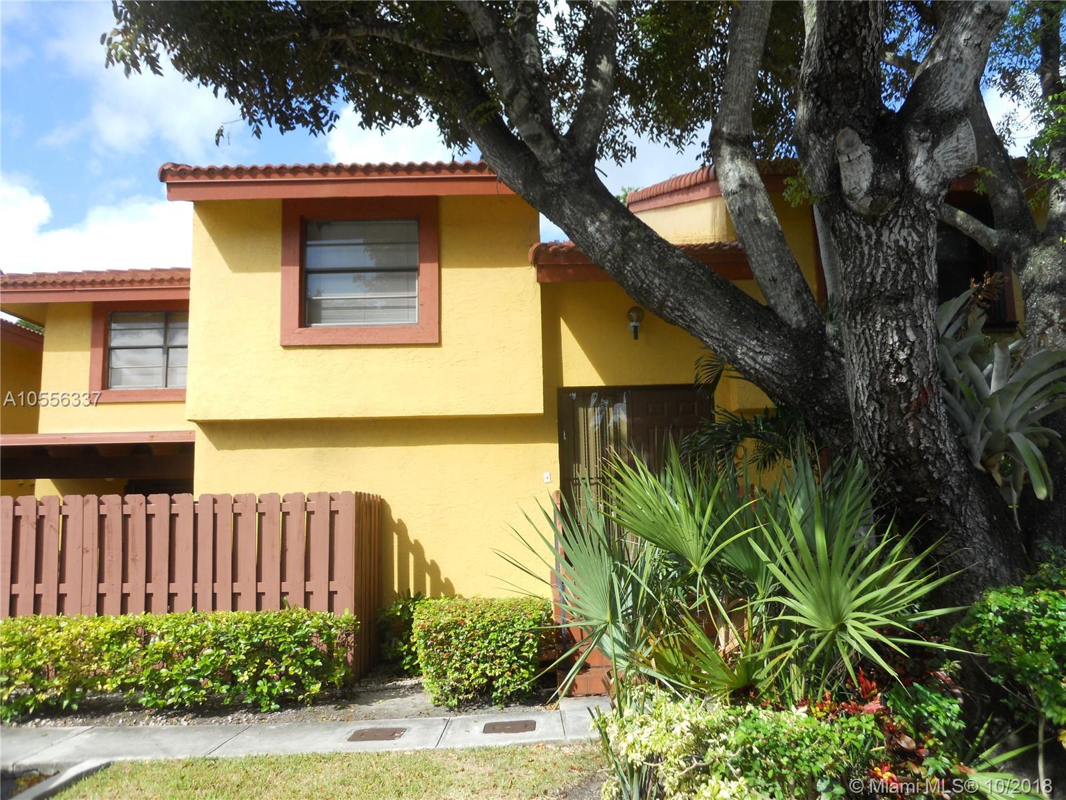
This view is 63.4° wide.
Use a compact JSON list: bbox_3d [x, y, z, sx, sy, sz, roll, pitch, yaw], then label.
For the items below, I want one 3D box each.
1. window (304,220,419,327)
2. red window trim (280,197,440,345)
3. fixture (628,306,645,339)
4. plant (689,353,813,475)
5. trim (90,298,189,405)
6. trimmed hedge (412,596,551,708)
[{"bbox_3d":[-2.010,-1.505,10.094,1.345,1.295,0.120,-1,-6,1],"label":"window"},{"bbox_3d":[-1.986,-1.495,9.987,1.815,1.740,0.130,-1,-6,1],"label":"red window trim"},{"bbox_3d":[1.183,-0.878,9.919,0.195,0.395,0.250,-1,-6,1],"label":"fixture"},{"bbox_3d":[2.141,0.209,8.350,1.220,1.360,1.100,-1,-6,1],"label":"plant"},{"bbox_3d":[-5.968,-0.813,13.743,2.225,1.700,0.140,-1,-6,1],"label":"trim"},{"bbox_3d":[-0.441,2.184,7.663,1.190,0.840,0.900,-1,-6,1],"label":"trimmed hedge"}]

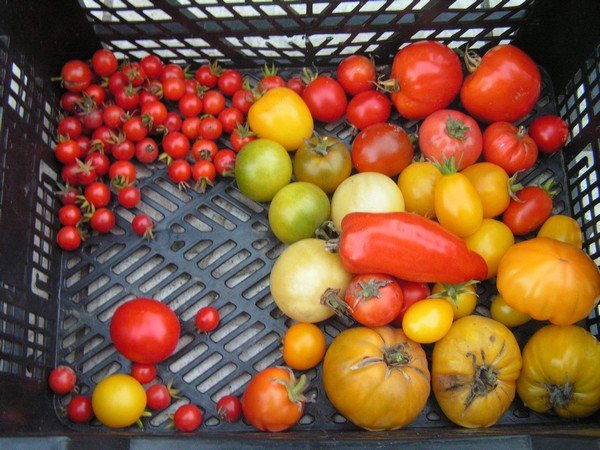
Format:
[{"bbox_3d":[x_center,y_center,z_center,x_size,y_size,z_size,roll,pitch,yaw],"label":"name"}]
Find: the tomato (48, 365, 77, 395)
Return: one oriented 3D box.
[{"bbox_3d":[-0.213,0.139,0.592,0.025,0.025,0.026,0,76,0],"label":"tomato"}]

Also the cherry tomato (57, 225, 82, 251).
[{"bbox_3d":[-0.225,0.012,0.644,0.024,0.024,0.024,-1,75,-1],"label":"cherry tomato"}]

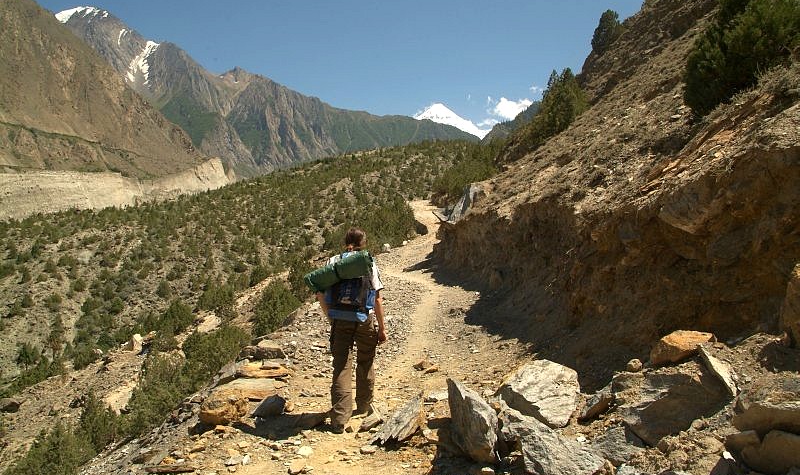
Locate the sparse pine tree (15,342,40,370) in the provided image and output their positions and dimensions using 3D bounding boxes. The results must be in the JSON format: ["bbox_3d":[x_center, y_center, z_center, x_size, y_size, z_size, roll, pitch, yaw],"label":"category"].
[{"bbox_3d":[-20.470,6.540,33.000,1.429,1.539,1.450,0,2,0],"label":"sparse pine tree"}]

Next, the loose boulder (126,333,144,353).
[{"bbox_3d":[-7.988,3.177,18.000,0.540,0.482,0.450,0,2,0],"label":"loose boulder"}]

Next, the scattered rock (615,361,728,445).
[{"bbox_3d":[2.125,1.291,4.700,0.892,0.546,0.600,0,2,0],"label":"scattered rock"}]

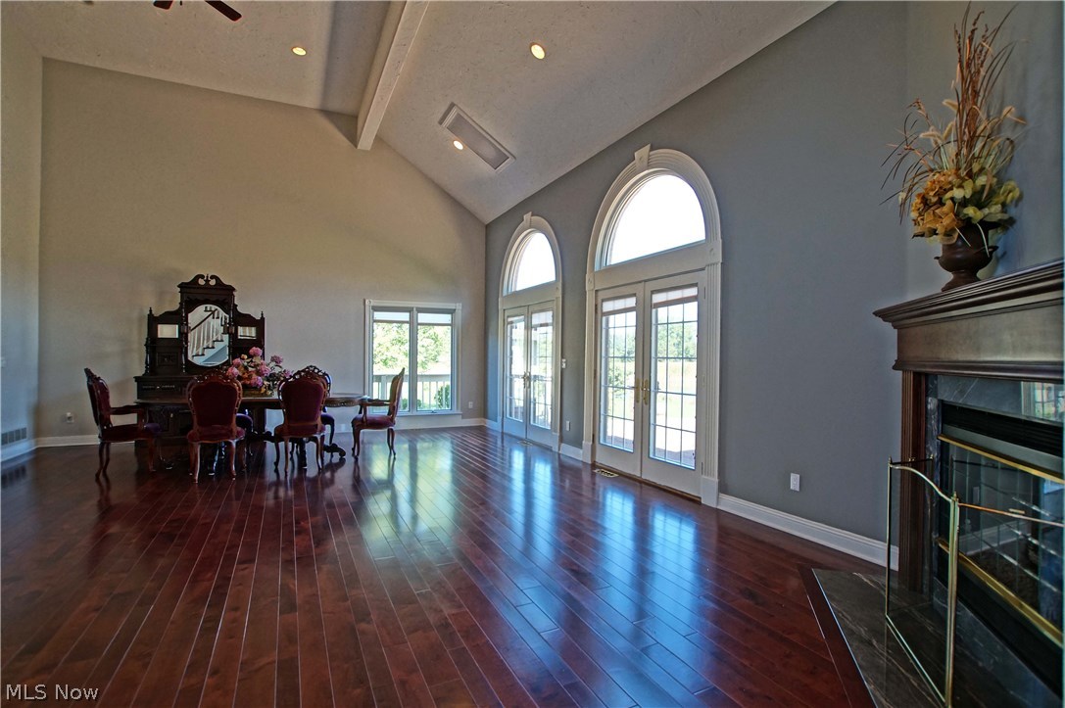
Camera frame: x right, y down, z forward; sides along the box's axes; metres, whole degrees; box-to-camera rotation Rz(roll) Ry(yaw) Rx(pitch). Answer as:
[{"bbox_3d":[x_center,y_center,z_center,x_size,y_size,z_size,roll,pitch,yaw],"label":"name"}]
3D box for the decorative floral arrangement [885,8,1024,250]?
[{"bbox_3d":[1.719,-0.892,1.919,0.500,1.080,0.660,1,0,19],"label":"decorative floral arrangement"}]

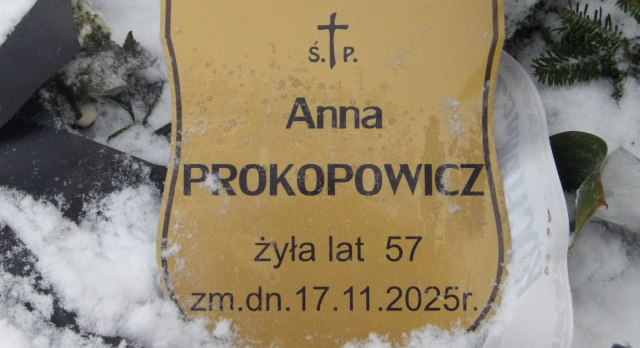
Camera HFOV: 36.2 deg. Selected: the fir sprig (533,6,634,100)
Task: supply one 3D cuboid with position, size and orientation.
[{"bbox_3d":[0.222,-0.104,0.830,0.086,0.045,0.075,0,50,0],"label":"fir sprig"}]

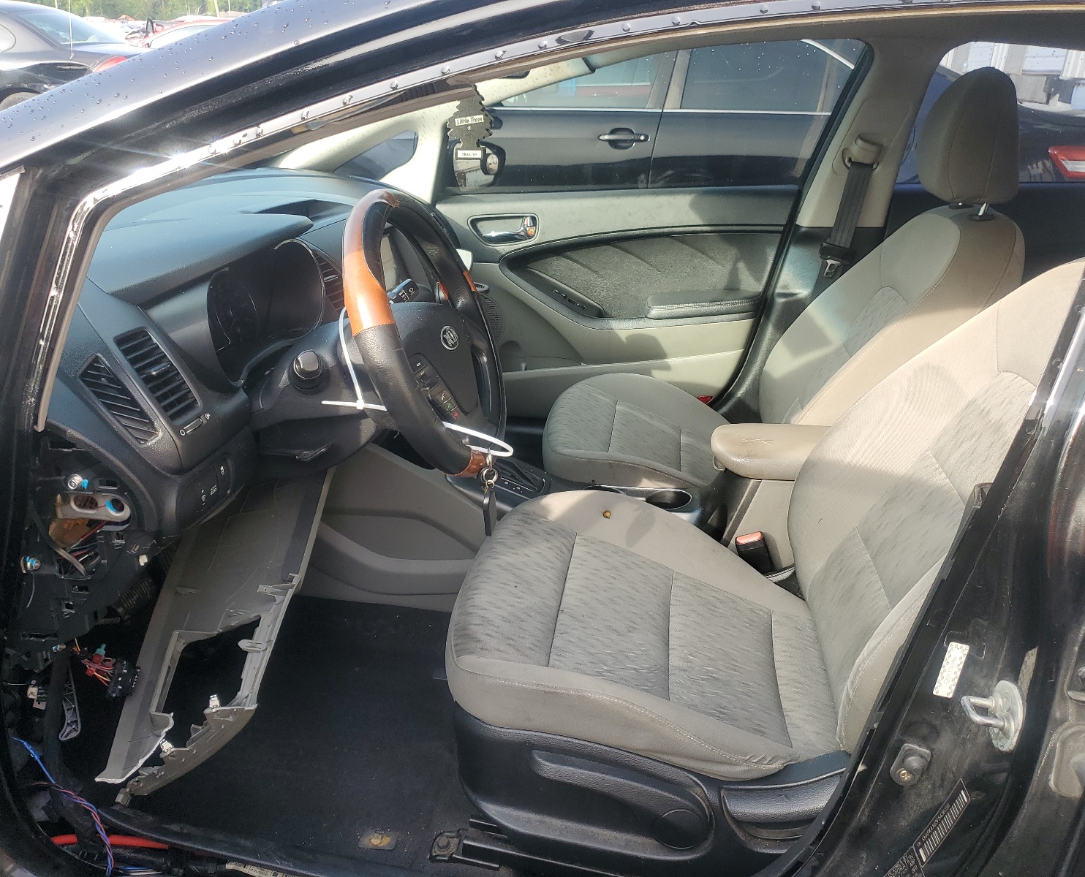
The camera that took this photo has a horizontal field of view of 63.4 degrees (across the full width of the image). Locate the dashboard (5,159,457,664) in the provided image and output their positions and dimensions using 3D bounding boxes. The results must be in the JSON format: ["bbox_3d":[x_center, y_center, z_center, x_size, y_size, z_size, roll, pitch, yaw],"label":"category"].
[{"bbox_3d":[-0.519,-0.208,1.560,0.570,0.475,1.380,5,25,8],"label":"dashboard"}]

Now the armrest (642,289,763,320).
[{"bbox_3d":[0.384,-0.312,2.084,0.275,0.055,0.085,5,25,8],"label":"armrest"}]

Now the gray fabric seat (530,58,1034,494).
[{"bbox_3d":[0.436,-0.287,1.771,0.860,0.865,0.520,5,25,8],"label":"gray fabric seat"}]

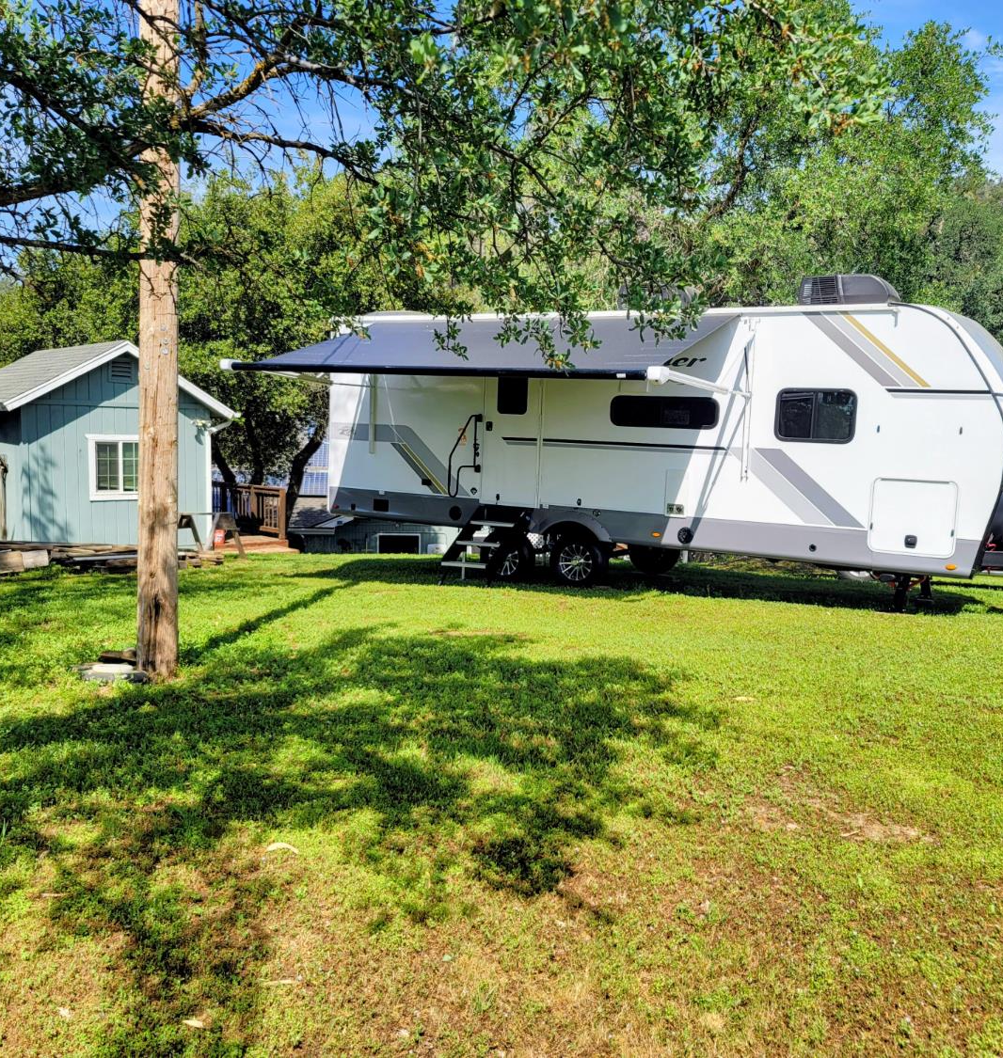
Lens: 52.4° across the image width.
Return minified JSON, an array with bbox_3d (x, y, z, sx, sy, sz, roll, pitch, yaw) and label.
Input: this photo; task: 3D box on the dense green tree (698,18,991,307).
[{"bbox_3d":[5.955,-4.389,18.083,5.500,8.882,5.200,4,7,17],"label":"dense green tree"}]

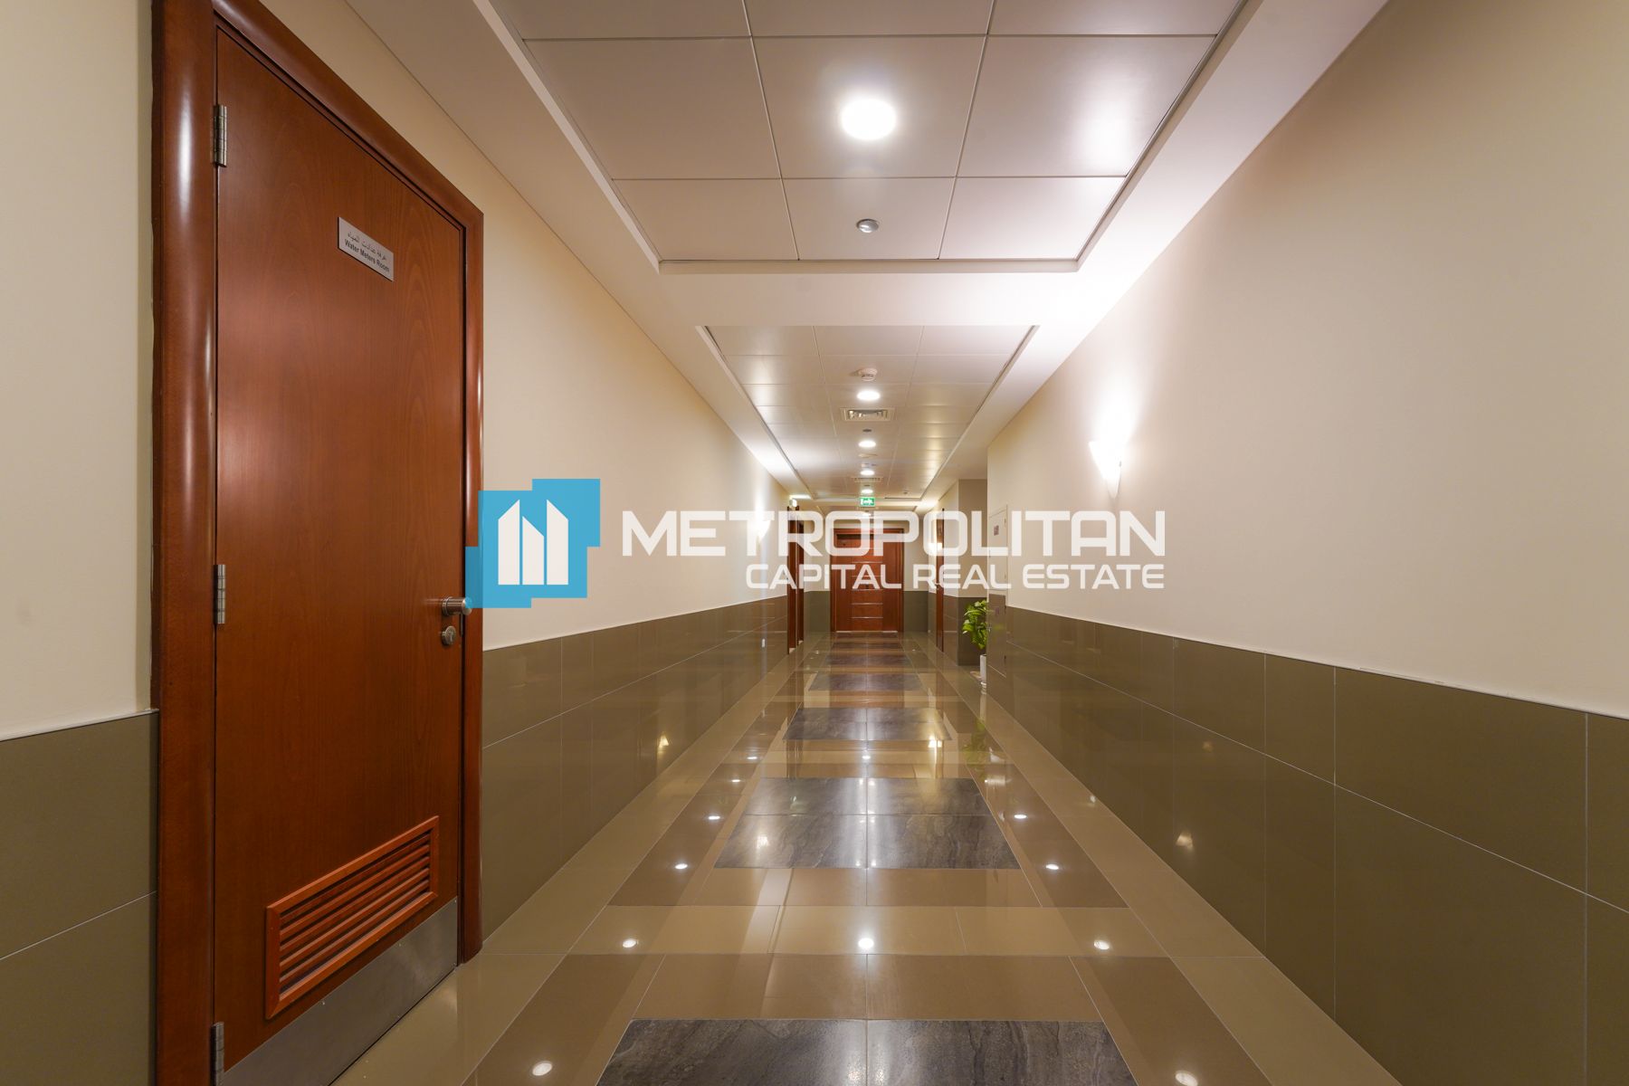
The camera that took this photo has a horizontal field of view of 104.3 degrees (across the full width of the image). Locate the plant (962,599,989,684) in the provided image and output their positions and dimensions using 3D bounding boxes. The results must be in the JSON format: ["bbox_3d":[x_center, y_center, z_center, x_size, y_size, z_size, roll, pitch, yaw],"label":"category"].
[{"bbox_3d":[1.942,1.115,7.158,0.520,0.950,0.500,0,-2,3],"label":"plant"}]

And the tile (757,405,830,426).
[{"bbox_3d":[-0.156,-1.096,5.387,0.605,0.020,0.602,0,-2,3],"label":"tile"}]

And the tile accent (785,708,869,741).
[{"bbox_3d":[0.128,1.466,5.160,0.606,0.012,1.227,0,-2,3],"label":"tile accent"}]

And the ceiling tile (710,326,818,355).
[{"bbox_3d":[-0.288,-1.195,3.668,0.580,0.020,0.573,0,-4,2],"label":"ceiling tile"}]

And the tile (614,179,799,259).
[{"bbox_3d":[-0.386,-1.267,2.498,0.580,0.020,0.565,0,-4,2],"label":"tile"}]

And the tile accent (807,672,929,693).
[{"bbox_3d":[0.606,1.606,7.271,1.221,0.020,1.245,0,-4,2],"label":"tile accent"}]

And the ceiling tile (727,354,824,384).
[{"bbox_3d":[-0.251,-1.163,4.242,0.605,0.020,0.566,0,-2,3],"label":"ceiling tile"}]

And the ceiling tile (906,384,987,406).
[{"bbox_3d":[0.994,-1.126,4.794,0.580,0.020,0.568,0,-4,2],"label":"ceiling tile"}]

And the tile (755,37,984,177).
[{"bbox_3d":[0.161,-1.302,1.927,0.608,0.020,0.575,0,-4,2],"label":"tile"}]

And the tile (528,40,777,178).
[{"bbox_3d":[-0.433,-1.302,1.931,0.580,0.020,0.575,0,-4,2],"label":"tile"}]

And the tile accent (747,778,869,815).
[{"bbox_3d":[-0.021,1.369,3.410,0.611,0.020,0.588,0,-4,2],"label":"tile accent"}]

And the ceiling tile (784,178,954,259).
[{"bbox_3d":[0.207,-1.265,2.489,0.605,0.020,0.553,0,-2,3],"label":"ceiling tile"}]

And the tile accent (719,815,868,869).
[{"bbox_3d":[-0.067,1.330,2.832,0.606,0.012,0.577,0,-2,3],"label":"tile accent"}]

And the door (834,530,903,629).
[{"bbox_3d":[1.192,0.838,14.131,1.613,2.292,0.120,0,-2,3],"label":"door"}]

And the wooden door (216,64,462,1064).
[{"bbox_3d":[-1.123,0.144,1.553,0.050,2.213,0.704,0,-2,4],"label":"wooden door"}]

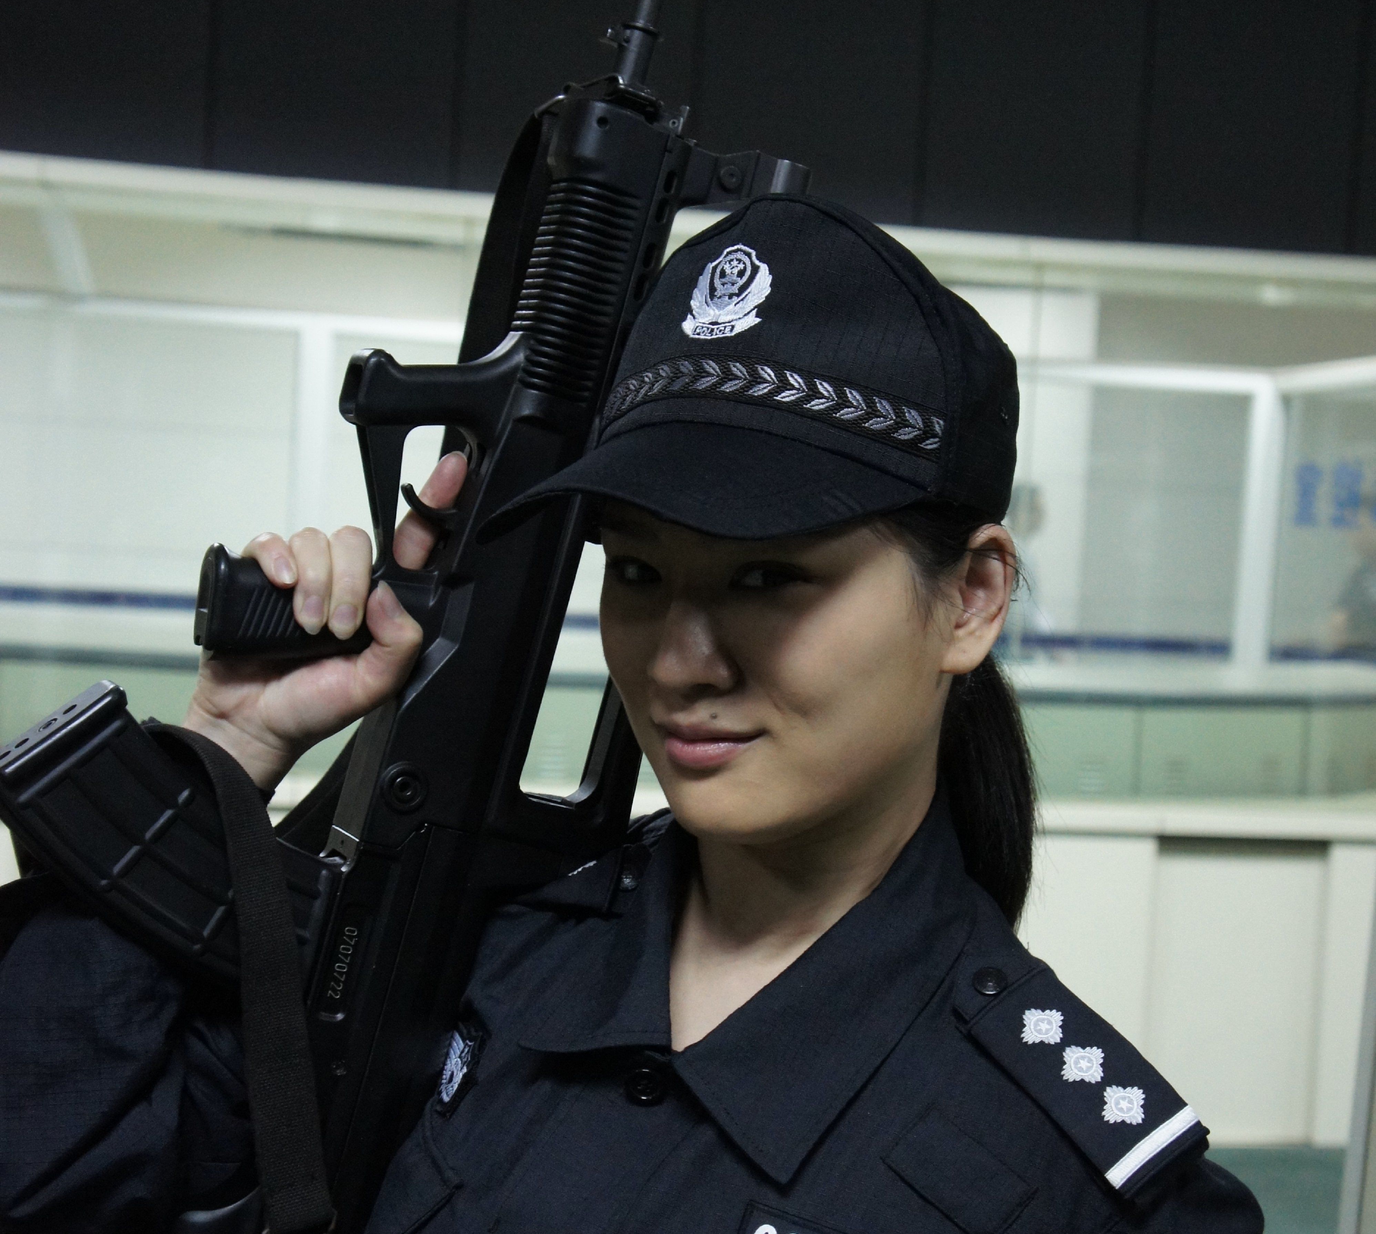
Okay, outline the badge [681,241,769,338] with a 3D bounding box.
[{"bbox_3d":[0.018,-0.134,0.950,0.039,0.045,0.006,2,-23,33],"label":"badge"}]

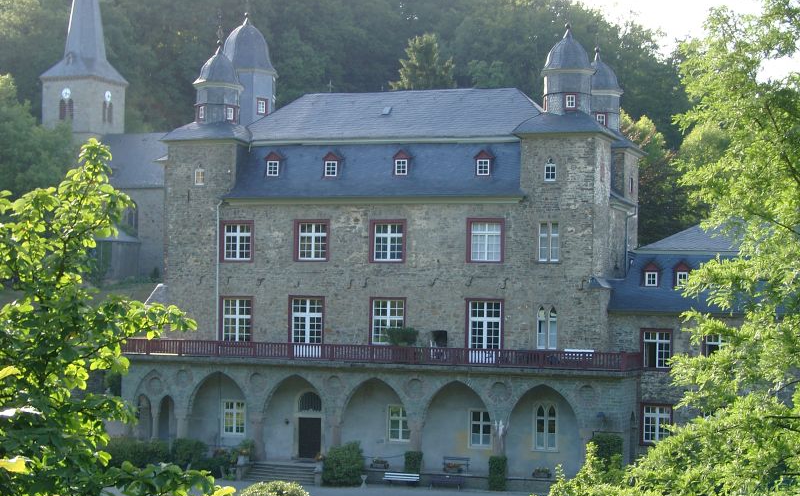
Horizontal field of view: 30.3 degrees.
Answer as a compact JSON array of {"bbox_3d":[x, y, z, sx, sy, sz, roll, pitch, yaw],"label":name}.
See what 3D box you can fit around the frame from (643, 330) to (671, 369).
[{"bbox_3d":[12.799,5.066,73.649,1.367,1.815,0.150,0,-2,19],"label":"frame"}]

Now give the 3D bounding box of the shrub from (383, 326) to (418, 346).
[{"bbox_3d":[0.076,4.554,75.128,1.700,1.100,1.300,0,-2,19],"label":"shrub"}]

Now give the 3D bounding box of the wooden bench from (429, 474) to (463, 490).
[{"bbox_3d":[2.316,11.518,72.649,1.662,0.770,0.580,0,-2,19],"label":"wooden bench"}]

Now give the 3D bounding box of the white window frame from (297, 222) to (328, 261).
[{"bbox_3d":[-4.676,-0.314,79.264,1.651,2.000,0.150,0,-2,19],"label":"white window frame"}]

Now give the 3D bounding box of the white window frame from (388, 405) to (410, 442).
[{"bbox_3d":[0.070,9.811,82.690,1.504,2.118,0.150,0,-1,19],"label":"white window frame"}]

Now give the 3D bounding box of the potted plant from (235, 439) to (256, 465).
[{"bbox_3d":[-8.636,11.463,83.213,1.050,1.486,1.050,1,-1,0],"label":"potted plant"}]

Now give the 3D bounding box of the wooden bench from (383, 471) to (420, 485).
[{"bbox_3d":[0.071,12.197,78.063,1.971,0.780,0.600,0,-1,17],"label":"wooden bench"}]

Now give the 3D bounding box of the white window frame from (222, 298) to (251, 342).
[{"bbox_3d":[-8.887,3.972,80.597,1.692,2.384,0.150,0,-2,19],"label":"white window frame"}]

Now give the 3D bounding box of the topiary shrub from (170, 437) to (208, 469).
[{"bbox_3d":[-11.552,11.401,81.365,1.900,2.002,1.700,0,-1,17],"label":"topiary shrub"}]

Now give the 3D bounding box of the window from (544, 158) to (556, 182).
[{"bbox_3d":[8.173,-4.182,80.325,0.665,1.251,0.150,0,-1,19],"label":"window"}]

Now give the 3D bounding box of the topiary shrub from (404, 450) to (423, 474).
[{"bbox_3d":[0.715,11.923,79.616,0.800,1.966,0.700,0,-1,19],"label":"topiary shrub"}]

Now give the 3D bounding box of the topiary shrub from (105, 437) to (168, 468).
[{"bbox_3d":[-15.066,11.931,84.794,3.100,2.187,1.500,0,-1,19],"label":"topiary shrub"}]

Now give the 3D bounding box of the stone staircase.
[{"bbox_3d":[-6.483,12.601,82.534,4.420,0.870,1.450,0,-1,19],"label":"stone staircase"}]

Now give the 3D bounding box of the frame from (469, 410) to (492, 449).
[{"bbox_3d":[4.474,9.964,81.196,1.422,2.080,0.150,0,-1,19],"label":"frame"}]

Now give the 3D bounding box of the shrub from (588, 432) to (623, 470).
[{"bbox_3d":[10.489,10.907,74.860,1.599,3.029,1.200,0,-1,17],"label":"shrub"}]

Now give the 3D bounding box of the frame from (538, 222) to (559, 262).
[{"bbox_3d":[8.084,-0.285,80.251,1.163,2.198,0.150,0,-1,19],"label":"frame"}]

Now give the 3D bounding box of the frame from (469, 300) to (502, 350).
[{"bbox_3d":[4.616,4.465,80.047,1.781,3.136,0.150,0,-1,17],"label":"frame"}]

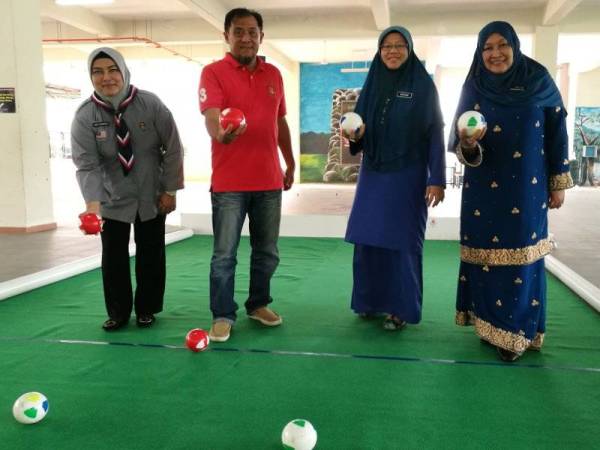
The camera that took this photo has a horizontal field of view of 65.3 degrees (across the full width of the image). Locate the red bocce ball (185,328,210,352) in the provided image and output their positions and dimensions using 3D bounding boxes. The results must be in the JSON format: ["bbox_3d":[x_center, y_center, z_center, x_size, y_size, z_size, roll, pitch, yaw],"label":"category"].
[{"bbox_3d":[-0.490,0.556,2.244,0.110,0.110,0.110,0,7,0],"label":"red bocce ball"}]

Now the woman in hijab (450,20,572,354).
[{"bbox_3d":[0.960,-0.150,2.127,0.570,1.500,0.580,2,7,15],"label":"woman in hijab"}]

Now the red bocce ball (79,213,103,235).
[{"bbox_3d":[-1.022,-0.007,2.288,0.110,0.110,0.110,0,7,0],"label":"red bocce ball"}]

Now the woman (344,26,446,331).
[{"bbox_3d":[0.500,-0.223,2.471,0.560,1.600,0.500,2,7,17],"label":"woman"}]

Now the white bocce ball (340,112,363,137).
[{"bbox_3d":[0.251,-0.481,2.238,0.110,0.110,0.110,0,7,0],"label":"white bocce ball"}]

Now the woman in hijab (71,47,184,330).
[{"bbox_3d":[-0.900,-0.147,2.470,0.580,1.450,0.620,-1,7,-12],"label":"woman in hijab"}]

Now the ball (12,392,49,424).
[{"bbox_3d":[-0.928,0.633,1.616,0.110,0.110,0.110,0,7,0],"label":"ball"}]

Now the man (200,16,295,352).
[{"bbox_3d":[-0.280,-0.233,2.268,0.500,1.670,0.720,-1,7,-5],"label":"man"}]

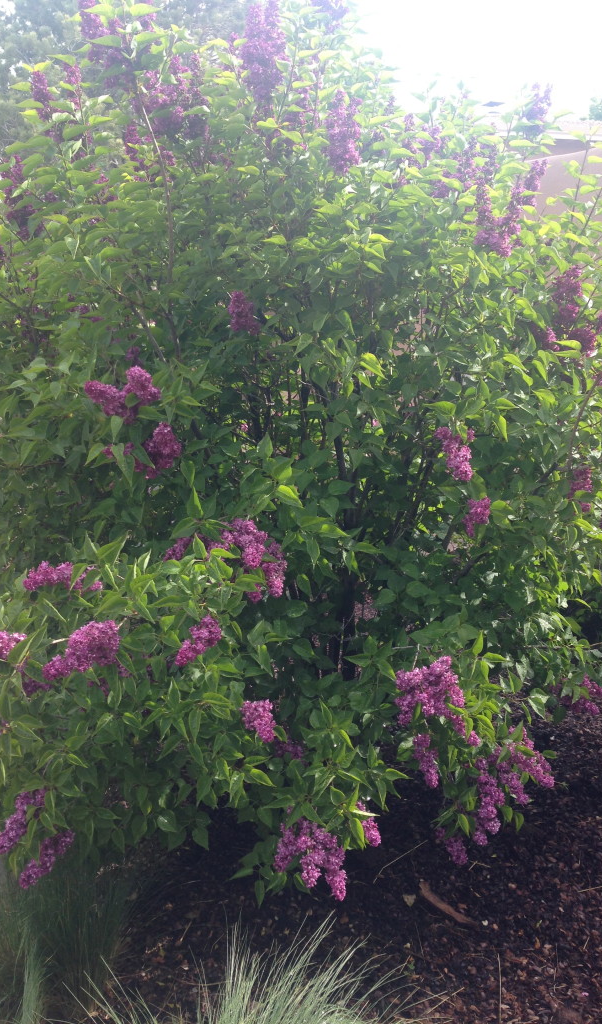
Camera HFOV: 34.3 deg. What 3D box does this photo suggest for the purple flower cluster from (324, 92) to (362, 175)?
[{"bbox_3d":[0.133,-1.186,3.050,0.112,0.256,0.100,0,12,0],"label":"purple flower cluster"}]

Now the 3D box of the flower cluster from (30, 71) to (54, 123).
[{"bbox_3d":[-0.731,-1.171,2.750,0.068,0.145,0.075,0,13,0],"label":"flower cluster"}]

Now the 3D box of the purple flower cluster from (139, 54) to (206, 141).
[{"bbox_3d":[-0.375,-1.210,2.850,0.193,0.245,0.150,0,13,0],"label":"purple flower cluster"}]

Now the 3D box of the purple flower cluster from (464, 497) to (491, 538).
[{"bbox_3d":[0.533,0.017,2.950,0.085,0.119,0.085,0,12,0],"label":"purple flower cluster"}]

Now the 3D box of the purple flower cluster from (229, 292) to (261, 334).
[{"bbox_3d":[-0.171,-0.593,2.900,0.095,0.130,0.095,0,13,0],"label":"purple flower cluster"}]

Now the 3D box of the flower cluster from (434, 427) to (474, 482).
[{"bbox_3d":[0.430,-0.162,2.750,0.113,0.163,0.100,0,18,0],"label":"flower cluster"}]

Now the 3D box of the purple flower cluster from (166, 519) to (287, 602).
[{"bbox_3d":[-0.187,0.122,2.450,0.306,0.192,0.190,0,12,0],"label":"purple flower cluster"}]

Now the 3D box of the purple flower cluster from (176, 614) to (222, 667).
[{"bbox_3d":[-0.247,0.309,2.350,0.111,0.116,0.095,0,12,0],"label":"purple flower cluster"}]

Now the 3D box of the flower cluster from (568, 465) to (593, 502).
[{"bbox_3d":[0.859,-0.088,3.000,0.080,0.110,0.075,0,12,0],"label":"flower cluster"}]

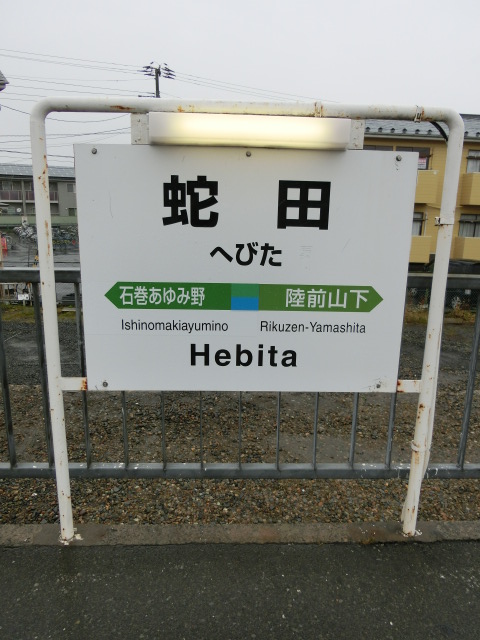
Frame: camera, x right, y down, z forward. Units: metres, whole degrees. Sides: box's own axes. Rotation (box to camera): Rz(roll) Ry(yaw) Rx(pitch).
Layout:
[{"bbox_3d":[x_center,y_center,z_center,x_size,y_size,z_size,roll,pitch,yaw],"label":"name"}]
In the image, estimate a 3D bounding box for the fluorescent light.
[{"bbox_3d":[0.035,-0.642,1.573,0.675,0.089,0.086,1,12,-2],"label":"fluorescent light"}]

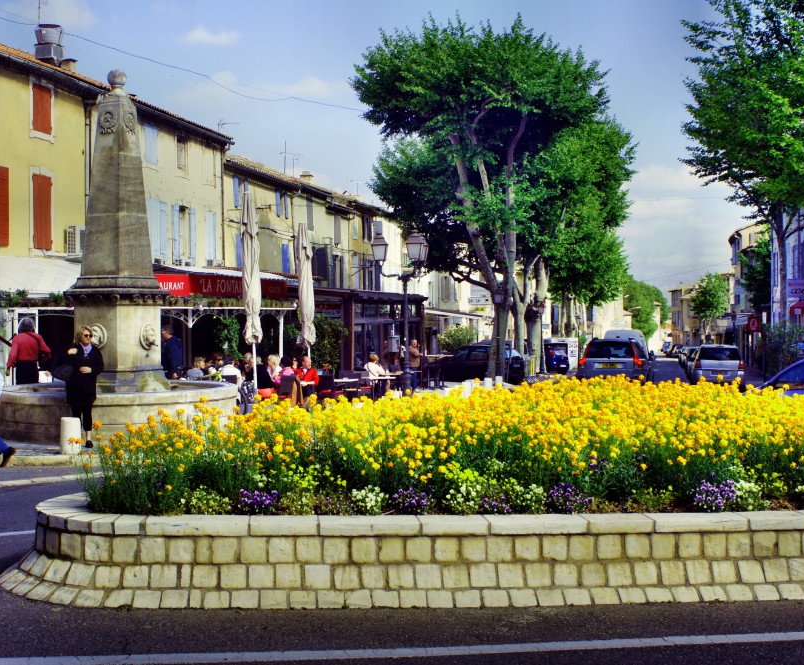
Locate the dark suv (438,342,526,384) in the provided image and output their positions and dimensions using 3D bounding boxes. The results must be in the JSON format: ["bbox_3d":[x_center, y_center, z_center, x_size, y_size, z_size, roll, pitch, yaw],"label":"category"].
[{"bbox_3d":[2.630,1.260,46.300,4.300,1.580,1.760,0,1,34],"label":"dark suv"}]

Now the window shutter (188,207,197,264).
[{"bbox_3d":[-7.150,-3.280,40.000,0.050,1.950,0.530,0,0,14],"label":"window shutter"}]

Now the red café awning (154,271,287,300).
[{"bbox_3d":[-3.600,-0.940,25.400,0.300,0.480,5.800,0,1,13],"label":"red café awning"}]

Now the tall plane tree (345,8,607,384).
[{"bbox_3d":[2.850,-4.950,43.500,9.400,13.500,9.000,0,0,14],"label":"tall plane tree"}]

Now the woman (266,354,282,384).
[{"bbox_3d":[-2.380,1.030,20.900,0.750,1.250,0.500,-1,1,-37],"label":"woman"}]

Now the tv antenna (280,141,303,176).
[{"bbox_3d":[-5.400,-8.530,57.000,1.250,1.720,0.500,-1,1,-31],"label":"tv antenna"}]

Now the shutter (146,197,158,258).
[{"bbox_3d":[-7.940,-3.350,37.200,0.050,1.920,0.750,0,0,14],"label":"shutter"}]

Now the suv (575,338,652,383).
[{"bbox_3d":[6.410,1.090,34.800,1.900,1.740,4.750,0,-1,14],"label":"suv"}]

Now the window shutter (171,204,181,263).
[{"bbox_3d":[-7.120,-3.090,36.700,0.060,1.840,0.530,0,1,13],"label":"window shutter"}]

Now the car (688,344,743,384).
[{"bbox_3d":[11.990,1.350,44.300,1.780,1.670,4.400,0,-1,12],"label":"car"}]

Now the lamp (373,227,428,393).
[{"bbox_3d":[-0.040,-0.410,30.500,1.520,4.420,1.550,0,1,0],"label":"lamp"}]

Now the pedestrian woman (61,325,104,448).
[{"bbox_3d":[-4.310,0.730,15.750,0.580,1.660,0.400,0,0,-23],"label":"pedestrian woman"}]

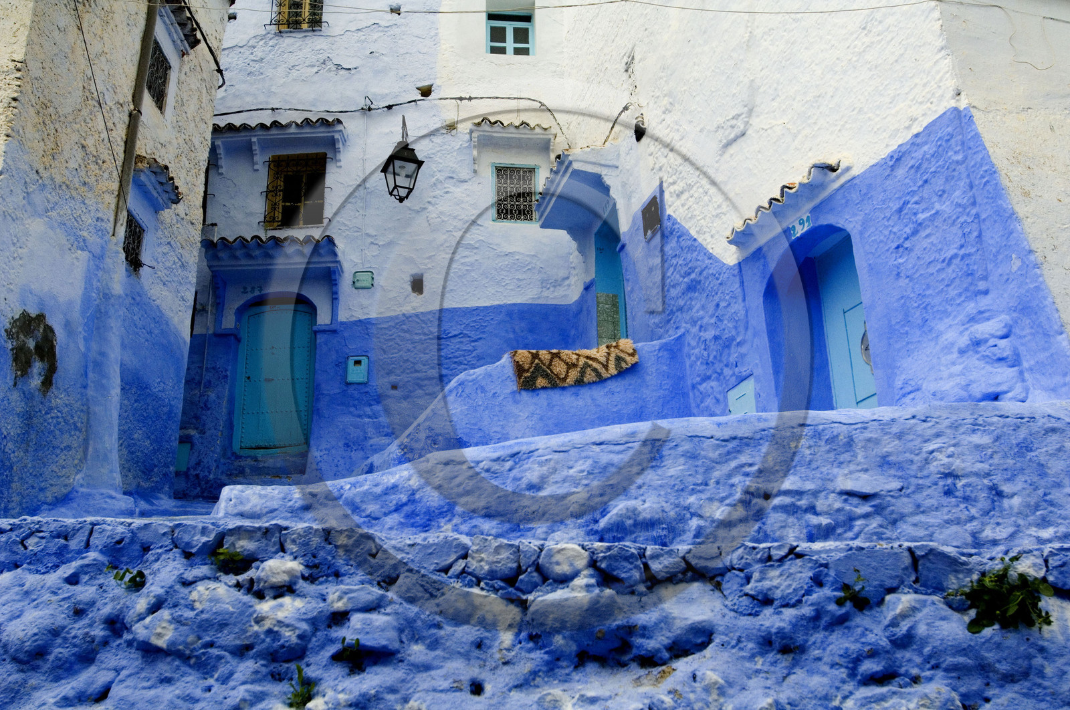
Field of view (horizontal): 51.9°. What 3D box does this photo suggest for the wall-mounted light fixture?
[{"bbox_3d":[-1.652,-2.397,13.719,0.420,1.220,0.550,4,-21,-14],"label":"wall-mounted light fixture"}]

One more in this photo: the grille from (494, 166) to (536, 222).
[{"bbox_3d":[-0.255,-2.114,14.413,0.550,0.830,0.070,0,-21,-4],"label":"grille"}]

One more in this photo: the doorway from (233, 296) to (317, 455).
[{"bbox_3d":[-3.155,0.253,13.382,1.000,2.030,0.280,-2,-20,1],"label":"doorway"}]

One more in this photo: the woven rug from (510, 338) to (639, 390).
[{"bbox_3d":[0.410,0.095,11.337,1.300,0.460,0.250,-4,-19,12],"label":"woven rug"}]

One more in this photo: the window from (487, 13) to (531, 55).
[{"bbox_3d":[-0.339,-4.205,14.615,0.610,0.770,0.090,0,-19,-1],"label":"window"}]

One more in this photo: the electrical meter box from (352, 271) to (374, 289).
[{"bbox_3d":[-2.089,-0.913,13.323,0.245,0.200,0.110,-2,-19,5],"label":"electrical meter box"}]

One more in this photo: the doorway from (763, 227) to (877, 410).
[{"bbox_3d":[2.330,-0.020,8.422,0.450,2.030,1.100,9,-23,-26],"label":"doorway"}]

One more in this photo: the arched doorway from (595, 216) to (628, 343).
[{"bbox_3d":[1.006,-0.682,13.004,0.300,2.050,0.920,5,-21,-16],"label":"arched doorway"}]

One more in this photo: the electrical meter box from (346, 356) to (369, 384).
[{"bbox_3d":[-2.094,0.172,12.949,0.255,0.325,0.120,-2,-19,5],"label":"electrical meter box"}]

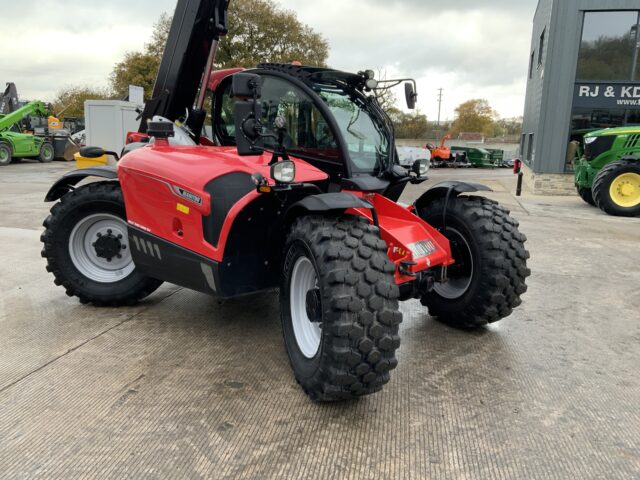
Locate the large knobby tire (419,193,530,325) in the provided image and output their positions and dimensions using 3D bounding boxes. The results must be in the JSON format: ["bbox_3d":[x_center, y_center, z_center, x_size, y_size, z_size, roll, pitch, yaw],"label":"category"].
[{"bbox_3d":[1.400,0.205,5.118,0.460,1.230,1.240,-3,12,-24],"label":"large knobby tire"}]

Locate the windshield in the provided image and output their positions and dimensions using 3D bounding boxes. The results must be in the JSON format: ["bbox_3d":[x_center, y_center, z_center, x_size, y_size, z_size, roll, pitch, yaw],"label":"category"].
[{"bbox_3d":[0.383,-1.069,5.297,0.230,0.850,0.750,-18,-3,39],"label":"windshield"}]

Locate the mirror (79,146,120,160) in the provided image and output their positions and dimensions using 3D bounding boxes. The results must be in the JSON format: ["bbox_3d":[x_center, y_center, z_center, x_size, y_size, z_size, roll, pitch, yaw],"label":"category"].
[{"bbox_3d":[-2.147,-0.841,5.210,0.380,0.130,0.130,4,11,13],"label":"mirror"}]

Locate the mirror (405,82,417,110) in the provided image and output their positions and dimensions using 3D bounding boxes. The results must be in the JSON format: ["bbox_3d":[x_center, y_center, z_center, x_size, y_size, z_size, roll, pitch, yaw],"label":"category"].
[{"bbox_3d":[0.936,-1.484,5.546,0.070,0.280,0.180,6,12,19],"label":"mirror"}]

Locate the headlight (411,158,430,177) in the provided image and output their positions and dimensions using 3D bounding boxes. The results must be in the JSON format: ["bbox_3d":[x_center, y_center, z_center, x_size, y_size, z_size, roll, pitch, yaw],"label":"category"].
[{"bbox_3d":[1.004,-0.717,5.303,0.120,0.170,0.180,10,14,37],"label":"headlight"}]

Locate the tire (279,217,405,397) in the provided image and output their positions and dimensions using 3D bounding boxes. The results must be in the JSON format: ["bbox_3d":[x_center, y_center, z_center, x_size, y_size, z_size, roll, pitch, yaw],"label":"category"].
[{"bbox_3d":[0.095,0.448,3.686,0.460,1.230,1.240,-2,12,-19],"label":"tire"}]

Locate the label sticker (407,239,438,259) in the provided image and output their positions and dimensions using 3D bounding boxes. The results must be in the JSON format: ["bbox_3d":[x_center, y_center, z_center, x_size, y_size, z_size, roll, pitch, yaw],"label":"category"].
[{"bbox_3d":[0.806,0.070,4.242,0.160,0.010,0.390,45,32,24],"label":"label sticker"}]

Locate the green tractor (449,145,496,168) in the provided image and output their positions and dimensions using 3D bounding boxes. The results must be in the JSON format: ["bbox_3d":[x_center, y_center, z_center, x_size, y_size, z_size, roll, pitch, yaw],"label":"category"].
[{"bbox_3d":[9.528,-5.154,33.500,2.700,1.350,1.400,10,14,36],"label":"green tractor"}]

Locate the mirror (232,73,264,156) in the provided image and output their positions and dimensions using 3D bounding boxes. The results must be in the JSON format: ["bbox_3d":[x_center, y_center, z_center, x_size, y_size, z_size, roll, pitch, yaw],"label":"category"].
[{"bbox_3d":[-0.494,-0.874,3.733,0.210,0.570,0.130,-2,12,-20],"label":"mirror"}]

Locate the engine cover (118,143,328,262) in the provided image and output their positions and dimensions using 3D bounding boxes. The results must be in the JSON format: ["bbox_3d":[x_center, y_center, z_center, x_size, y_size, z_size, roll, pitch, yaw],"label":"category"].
[{"bbox_3d":[-0.899,-0.366,4.686,2.080,0.850,0.840,10,14,37],"label":"engine cover"}]

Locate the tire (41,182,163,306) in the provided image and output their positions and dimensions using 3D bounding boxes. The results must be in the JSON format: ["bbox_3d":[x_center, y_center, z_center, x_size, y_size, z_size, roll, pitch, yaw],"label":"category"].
[{"bbox_3d":[-2.098,0.040,5.416,1.240,1.230,0.460,1,11,-3],"label":"tire"}]

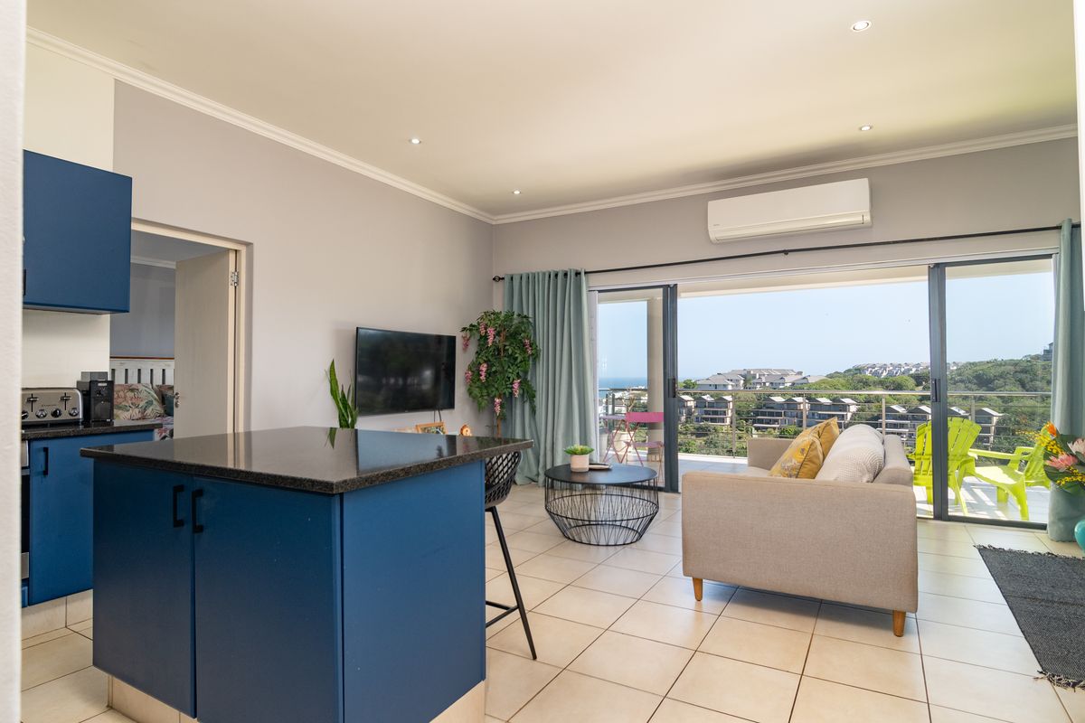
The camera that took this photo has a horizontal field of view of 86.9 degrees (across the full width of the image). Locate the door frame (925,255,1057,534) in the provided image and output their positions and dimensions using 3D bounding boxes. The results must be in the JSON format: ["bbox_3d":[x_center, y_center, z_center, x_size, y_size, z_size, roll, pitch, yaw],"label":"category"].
[{"bbox_3d":[3.373,0.218,4.303,0.760,2.020,0.100,-1,-2,30],"label":"door frame"}]

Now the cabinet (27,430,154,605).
[{"bbox_3d":[-2.345,0.713,2.850,0.560,0.720,0.500,-1,-2,30],"label":"cabinet"}]

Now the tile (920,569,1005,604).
[{"bbox_3d":[2.209,1.208,3.069,0.396,0.010,0.396,-1,-2,30],"label":"tile"}]

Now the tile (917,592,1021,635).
[{"bbox_3d":[2.009,1.200,2.731,0.395,0.010,0.395,-1,-2,30],"label":"tile"}]

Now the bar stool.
[{"bbox_3d":[-0.344,0.777,2.259,0.470,0.850,0.500,-1,-2,30],"label":"bar stool"}]

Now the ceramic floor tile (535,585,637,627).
[{"bbox_3d":[0.219,1.216,2.845,0.400,0.010,0.400,-1,-2,30],"label":"ceramic floor tile"}]

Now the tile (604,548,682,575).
[{"bbox_3d":[0.627,1.233,3.535,0.396,0.010,0.396,-1,-2,30],"label":"tile"}]

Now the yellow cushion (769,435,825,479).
[{"bbox_3d":[1.328,0.586,3.047,0.160,0.400,0.420,22,5,15],"label":"yellow cushion"}]

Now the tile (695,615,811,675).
[{"bbox_3d":[0.914,1.202,2.443,0.395,0.010,0.395,-1,-2,30],"label":"tile"}]

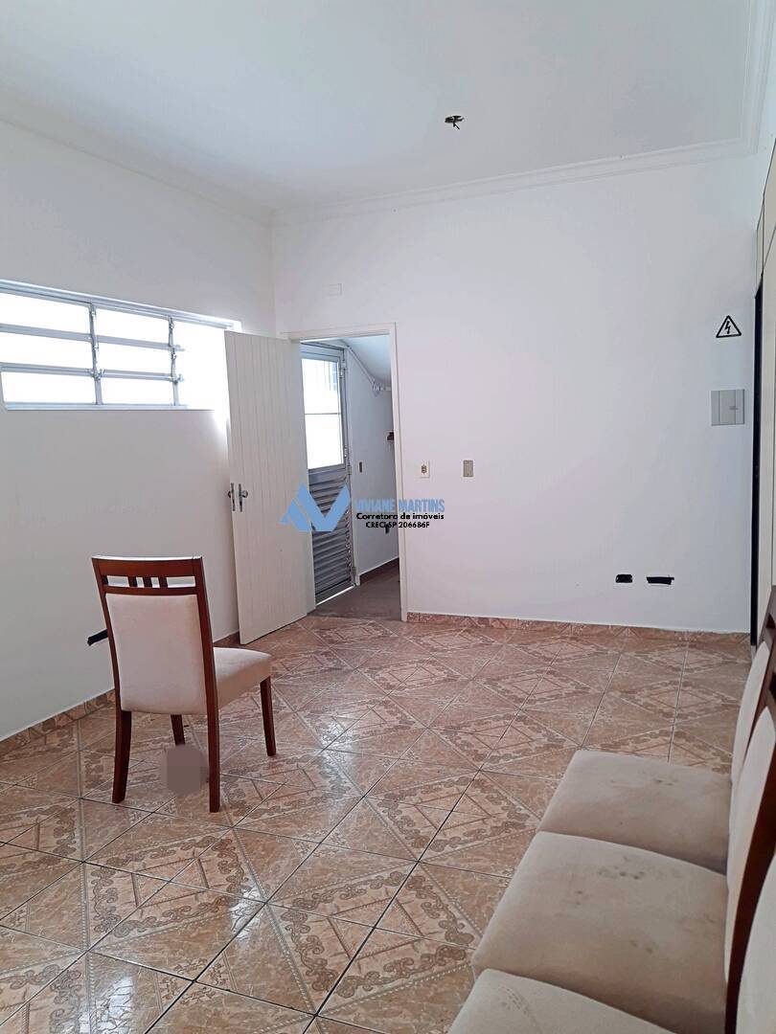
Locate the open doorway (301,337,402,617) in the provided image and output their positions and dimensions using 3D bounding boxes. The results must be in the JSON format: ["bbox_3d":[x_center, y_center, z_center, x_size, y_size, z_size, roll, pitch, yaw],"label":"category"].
[{"bbox_3d":[-0.282,-0.282,5.876,0.810,2.110,0.160,1,7,23],"label":"open doorway"}]

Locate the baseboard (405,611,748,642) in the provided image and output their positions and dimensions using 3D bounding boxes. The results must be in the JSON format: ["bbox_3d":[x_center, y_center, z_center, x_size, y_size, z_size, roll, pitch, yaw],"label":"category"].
[{"bbox_3d":[1.200,0.751,5.299,2.296,0.062,0.015,0,7,23],"label":"baseboard"}]

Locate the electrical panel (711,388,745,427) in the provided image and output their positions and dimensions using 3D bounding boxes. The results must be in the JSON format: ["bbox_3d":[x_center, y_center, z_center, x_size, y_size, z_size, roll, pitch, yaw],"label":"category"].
[{"bbox_3d":[2.071,-0.667,4.737,0.186,0.210,0.035,0,7,23],"label":"electrical panel"}]

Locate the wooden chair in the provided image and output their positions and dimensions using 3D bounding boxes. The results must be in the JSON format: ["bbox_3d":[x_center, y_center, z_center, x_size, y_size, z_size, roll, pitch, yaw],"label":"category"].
[{"bbox_3d":[-0.812,0.606,3.223,0.466,0.985,0.571,-1,7,15],"label":"wooden chair"}]

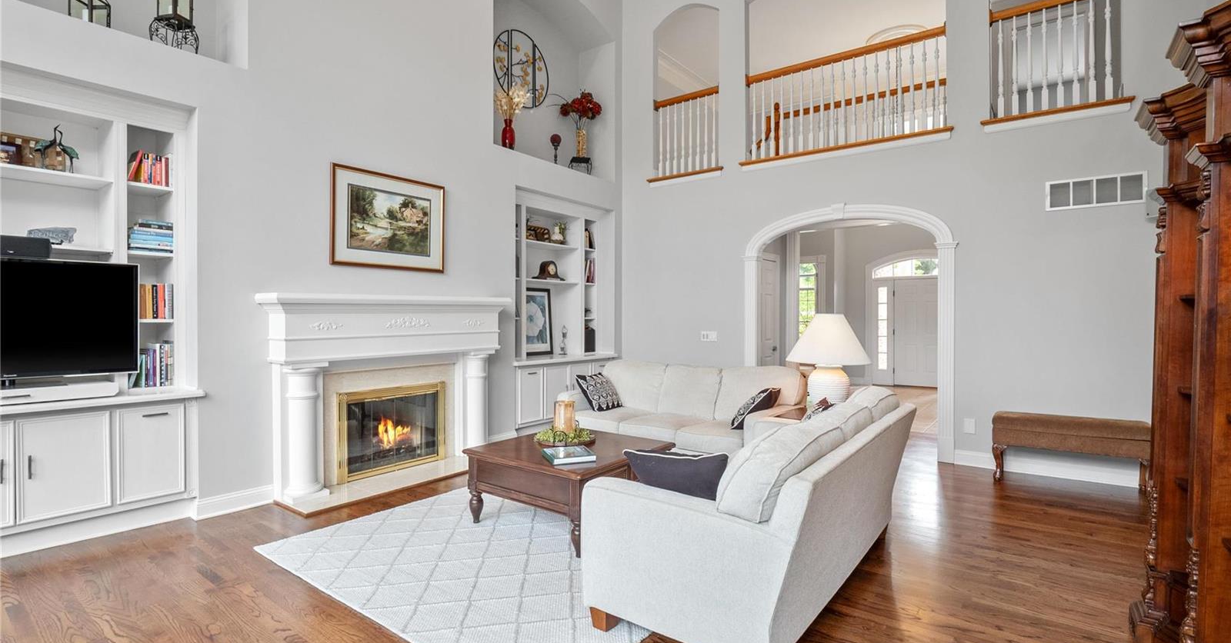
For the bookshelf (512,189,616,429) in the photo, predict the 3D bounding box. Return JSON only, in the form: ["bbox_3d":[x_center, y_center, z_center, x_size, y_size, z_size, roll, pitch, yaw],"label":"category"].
[{"bbox_3d":[-0.748,-0.105,6.669,0.564,2.685,1.835,1,1,37],"label":"bookshelf"}]

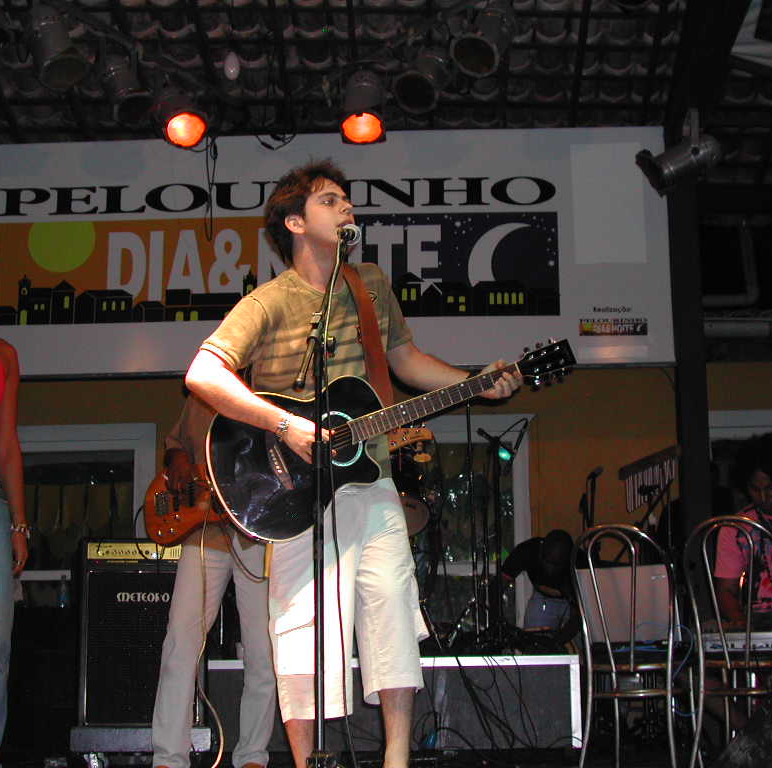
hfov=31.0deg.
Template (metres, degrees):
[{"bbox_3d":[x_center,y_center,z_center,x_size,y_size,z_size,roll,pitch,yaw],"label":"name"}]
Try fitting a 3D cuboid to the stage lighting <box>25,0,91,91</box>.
[{"bbox_3d":[-1.519,-1.566,6.450,0.250,0.350,0.240,-34,-26,27],"label":"stage lighting"}]

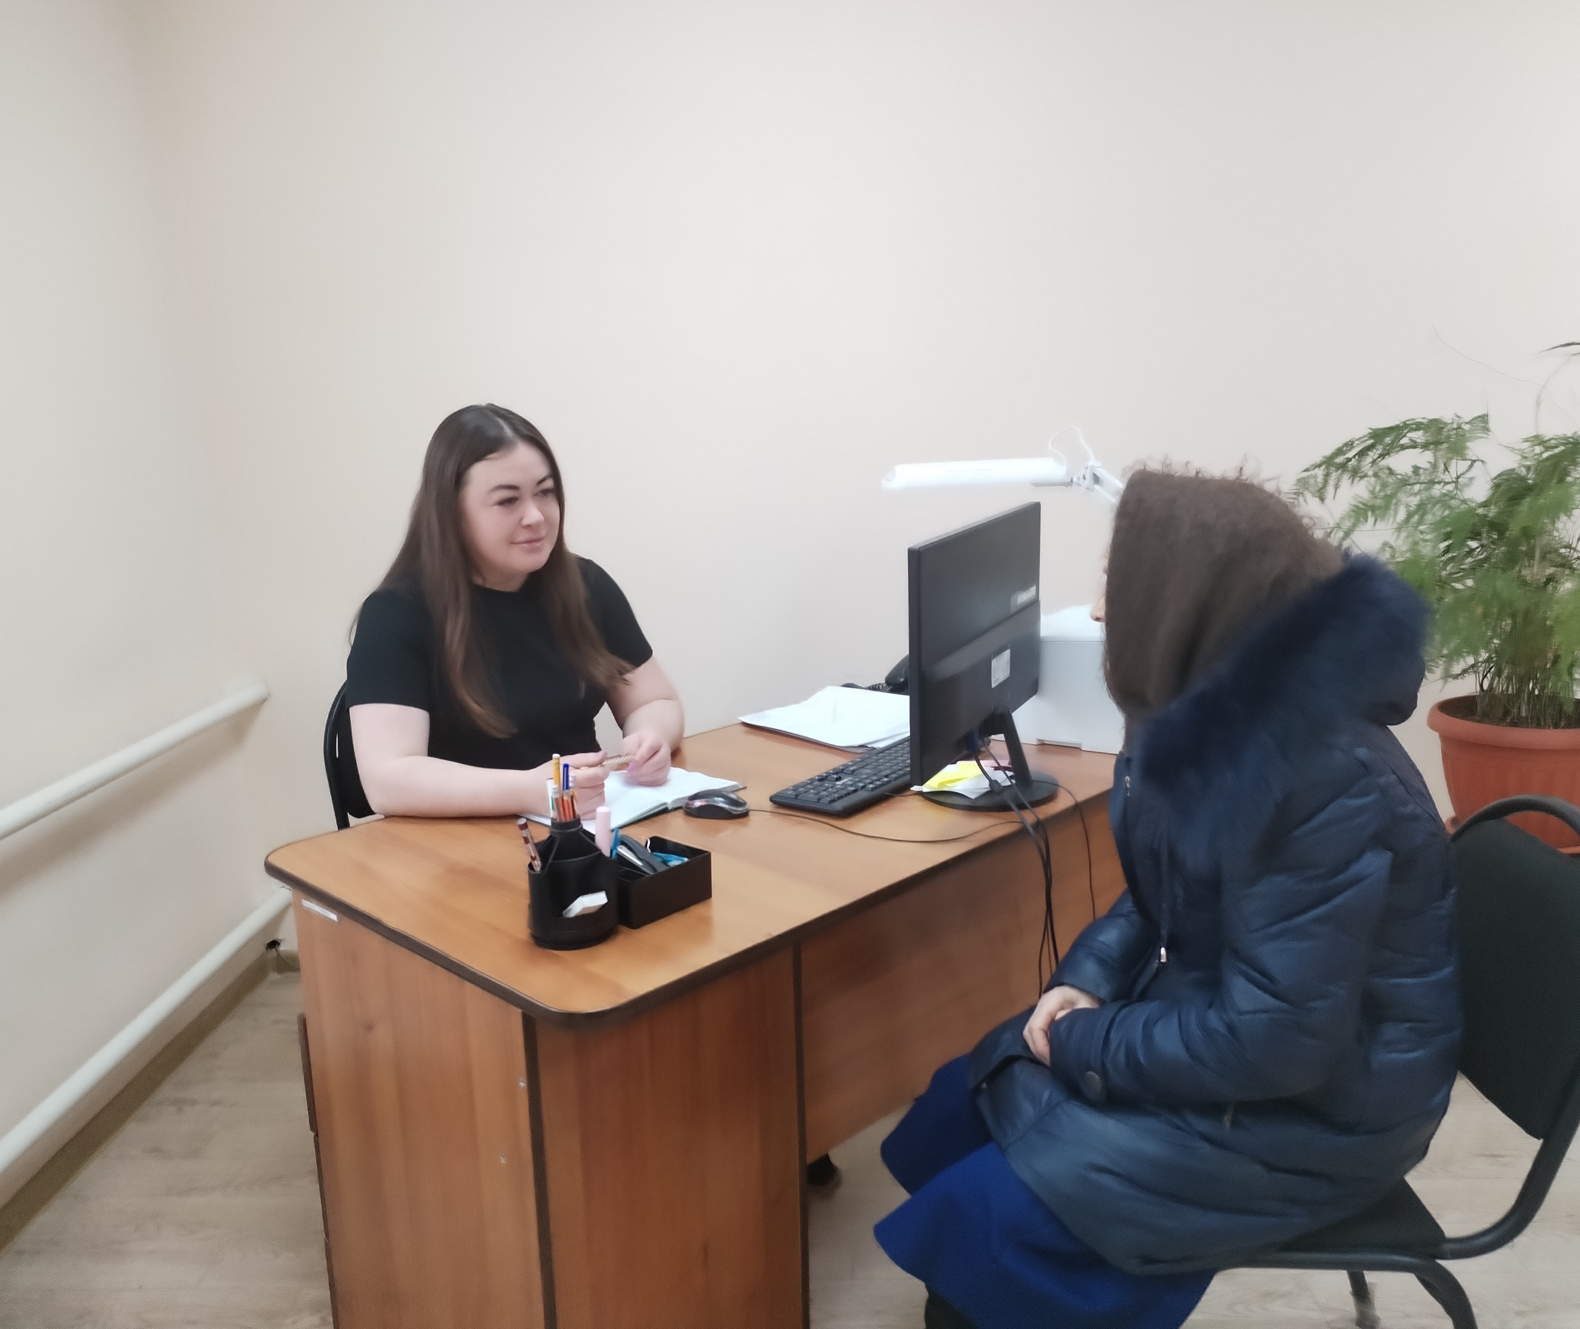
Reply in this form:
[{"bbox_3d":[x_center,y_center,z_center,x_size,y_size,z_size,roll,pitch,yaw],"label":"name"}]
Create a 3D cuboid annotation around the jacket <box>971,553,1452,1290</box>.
[{"bbox_3d":[0.476,0.237,1.503,0.540,0.710,0.520,0,12,6],"label":"jacket"}]

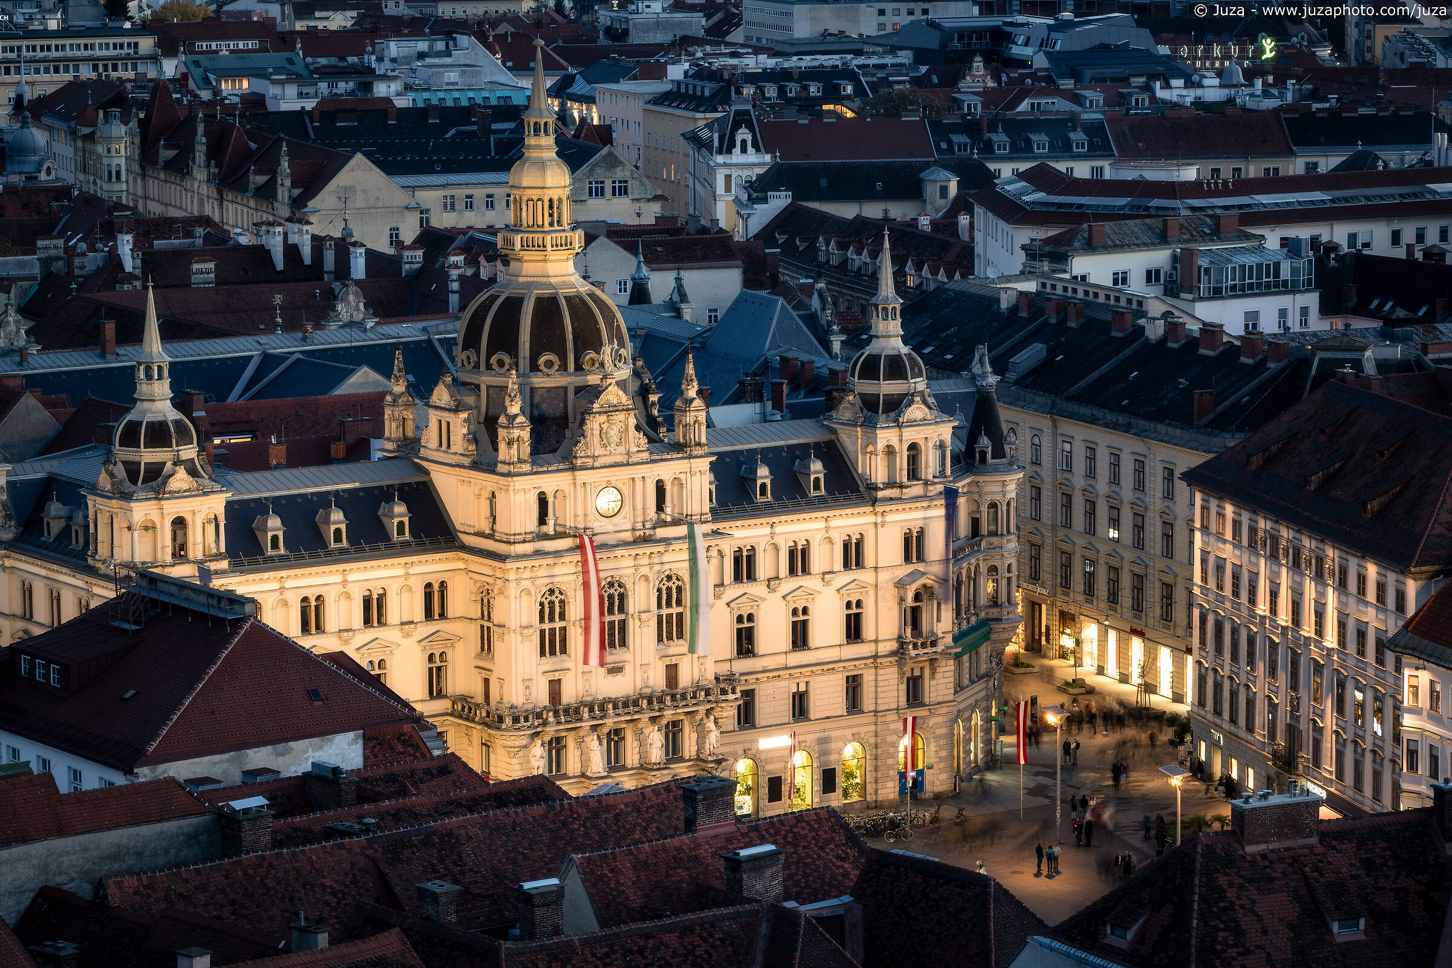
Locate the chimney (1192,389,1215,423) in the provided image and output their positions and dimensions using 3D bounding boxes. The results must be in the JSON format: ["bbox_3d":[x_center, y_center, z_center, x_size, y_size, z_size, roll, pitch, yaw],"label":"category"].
[{"bbox_3d":[34.387,-5.585,305.308,1.180,2.420,0.800,-4,9,-24],"label":"chimney"}]

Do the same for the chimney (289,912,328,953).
[{"bbox_3d":[-14.498,15.797,147.546,1.500,1.650,0.550,7,11,44],"label":"chimney"}]

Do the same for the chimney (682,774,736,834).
[{"bbox_3d":[-0.590,11.938,156.650,1.850,1.700,1.030,-6,10,-34],"label":"chimney"}]

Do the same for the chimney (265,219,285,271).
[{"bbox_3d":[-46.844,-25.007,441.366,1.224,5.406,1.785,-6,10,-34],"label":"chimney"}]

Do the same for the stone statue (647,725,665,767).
[{"bbox_3d":[-4.347,16.318,263.885,0.950,2.500,0.750,-6,10,-34],"label":"stone statue"}]

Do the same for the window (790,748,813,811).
[{"bbox_3d":[4.796,18.823,269.049,1.880,3.920,0.300,-6,10,-34],"label":"window"}]

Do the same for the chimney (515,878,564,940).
[{"bbox_3d":[-6.125,14.185,141.122,1.330,1.850,1.050,-6,10,-34],"label":"chimney"}]

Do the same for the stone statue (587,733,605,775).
[{"bbox_3d":[-8.053,16.637,261.399,0.950,2.500,0.750,-6,10,-34],"label":"stone statue"}]

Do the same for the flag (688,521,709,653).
[{"bbox_3d":[-1.736,6.487,264.541,0.306,8.228,2.173,-6,10,-34],"label":"flag"}]

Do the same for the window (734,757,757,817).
[{"bbox_3d":[1.396,19.182,266.760,1.880,3.920,0.300,-6,10,-34],"label":"window"}]

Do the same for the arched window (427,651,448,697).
[{"bbox_3d":[-18.121,11.963,266.489,1.510,2.970,0.306,-6,10,-34],"label":"arched window"}]

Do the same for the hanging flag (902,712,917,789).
[{"bbox_3d":[11.752,17.103,271.577,1.050,4.600,0.250,-6,10,-34],"label":"hanging flag"}]

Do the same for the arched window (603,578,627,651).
[{"bbox_3d":[-6.747,7.824,253.511,2.050,4.300,0.350,-6,10,-34],"label":"arched window"}]

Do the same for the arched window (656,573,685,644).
[{"bbox_3d":[-3.502,7.909,268.602,2.132,4.488,0.357,-6,10,-34],"label":"arched window"}]

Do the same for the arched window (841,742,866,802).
[{"bbox_3d":[8.238,18.460,271.365,1.880,3.920,0.300,-6,10,-34],"label":"arched window"}]

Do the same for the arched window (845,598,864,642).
[{"bbox_3d":[8.194,8.663,269.955,1.420,2.820,0.300,-6,10,-34],"label":"arched window"}]

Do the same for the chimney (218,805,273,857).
[{"bbox_3d":[-18.271,13.293,161.606,1.500,2.200,1.400,-8,11,-41],"label":"chimney"}]

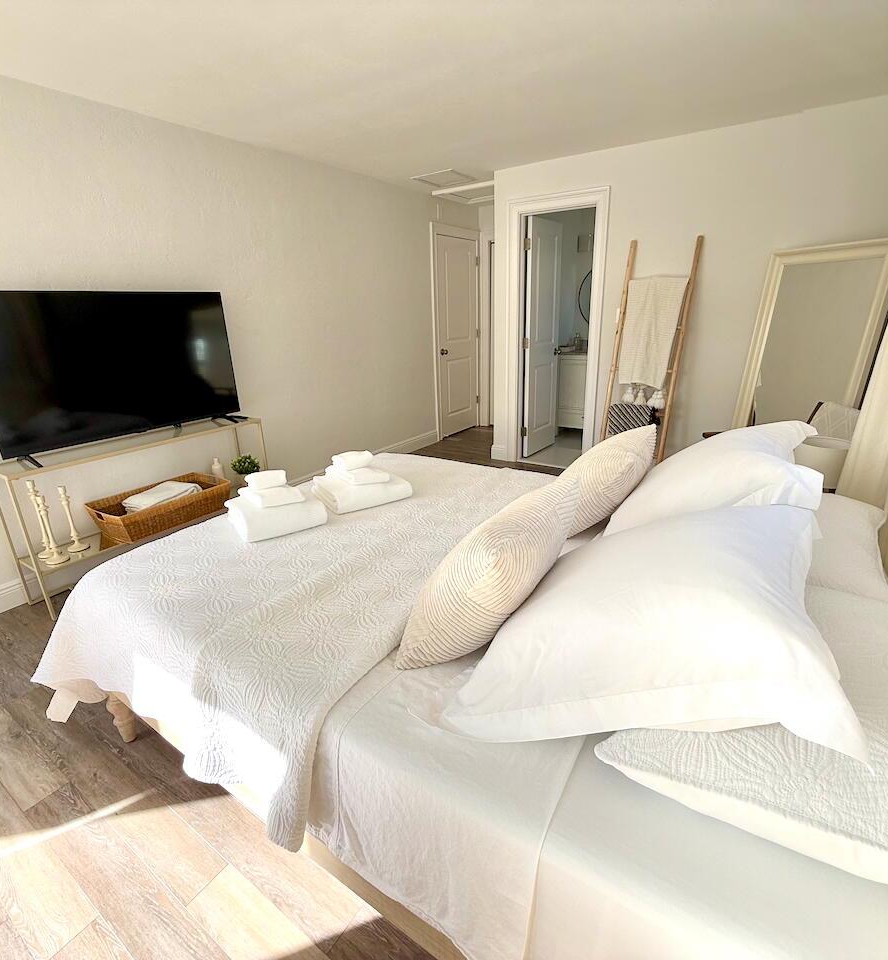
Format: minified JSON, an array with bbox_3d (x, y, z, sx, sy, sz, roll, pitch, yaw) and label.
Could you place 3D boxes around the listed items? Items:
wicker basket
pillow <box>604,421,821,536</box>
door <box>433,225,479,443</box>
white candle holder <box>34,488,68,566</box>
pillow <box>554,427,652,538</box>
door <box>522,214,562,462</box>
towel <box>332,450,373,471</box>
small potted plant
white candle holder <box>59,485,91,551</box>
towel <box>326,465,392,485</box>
[{"bbox_3d":[-1.609,0.151,2.979,0.375,0.165,0.635,11,22,33],"label":"wicker basket"},{"bbox_3d":[0.713,0.077,1.467,0.620,0.220,0.680,-28,-1,39],"label":"pillow"},{"bbox_3d":[0.147,-1.523,5.624,0.050,2.030,0.765,11,22,33],"label":"door"},{"bbox_3d":[-1.903,0.236,2.493,0.104,0.335,0.104,11,22,33],"label":"white candle holder"},{"bbox_3d":[0.518,0.007,1.723,0.180,0.450,0.460,46,37,13],"label":"pillow"},{"bbox_3d":[0.905,-1.248,4.740,0.042,2.030,0.615,11,22,33],"label":"door"},{"bbox_3d":[-0.389,-0.085,2.215,0.130,0.052,0.150,-14,22,-31],"label":"towel"},{"bbox_3d":[-1.311,-0.046,3.425,0.200,0.235,0.200,11,22,33],"label":"small potted plant"},{"bbox_3d":[-1.886,0.195,2.619,0.104,0.330,0.104,11,22,33],"label":"white candle holder"},{"bbox_3d":[-0.365,-0.029,2.188,0.170,0.042,0.240,-12,21,-27],"label":"towel"}]

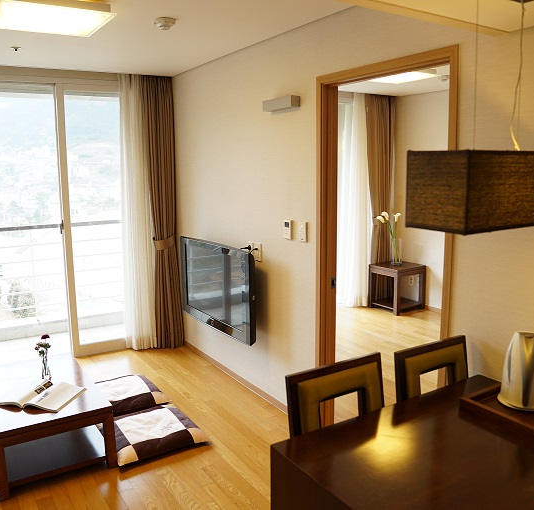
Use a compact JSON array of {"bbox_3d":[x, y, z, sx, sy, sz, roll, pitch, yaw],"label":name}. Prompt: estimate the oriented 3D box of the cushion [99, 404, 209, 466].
[{"bbox_3d":[-0.702,1.061,3.072,0.503,0.086,0.523,-7,11,-32],"label":"cushion"}]

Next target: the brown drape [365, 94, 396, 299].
[{"bbox_3d":[1.337,-0.609,5.929,0.423,2.375,0.151,-7,11,-32],"label":"brown drape"}]

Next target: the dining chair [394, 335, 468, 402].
[{"bbox_3d":[0.768,0.821,1.833,0.413,0.931,0.528,-7,11,-32],"label":"dining chair"}]

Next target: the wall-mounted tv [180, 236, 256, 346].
[{"bbox_3d":[-0.354,0.214,3.666,0.090,0.600,1.040,-7,11,-32],"label":"wall-mounted tv"}]

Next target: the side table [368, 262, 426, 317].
[{"bbox_3d":[1.494,0.370,5.811,0.498,0.478,0.453,-7,11,-32],"label":"side table"}]

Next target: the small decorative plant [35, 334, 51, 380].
[{"bbox_3d":[-1.356,0.627,3.084,0.091,0.277,0.091,-7,11,-32],"label":"small decorative plant"}]

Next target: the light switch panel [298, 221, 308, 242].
[{"bbox_3d":[0.201,-0.131,2.921,0.015,0.117,0.070,-7,11,-32],"label":"light switch panel"}]

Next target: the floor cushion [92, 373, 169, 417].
[{"bbox_3d":[-1.016,0.984,3.558,0.508,0.086,0.543,-7,11,-32],"label":"floor cushion"}]

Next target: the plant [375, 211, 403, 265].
[{"bbox_3d":[1.446,-0.182,5.900,0.241,0.584,0.191,-7,11,-32],"label":"plant"}]

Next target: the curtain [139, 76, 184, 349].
[{"bbox_3d":[-0.944,-0.332,4.498,0.302,2.365,0.151,-7,11,-32],"label":"curtain"}]

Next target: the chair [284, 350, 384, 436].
[{"bbox_3d":[0.367,0.854,1.585,0.420,0.920,0.510,-7,11,-32],"label":"chair"}]

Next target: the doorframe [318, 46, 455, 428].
[{"bbox_3d":[0.560,0.125,2.520,0.140,2.040,0.885,-7,11,-32],"label":"doorframe"}]

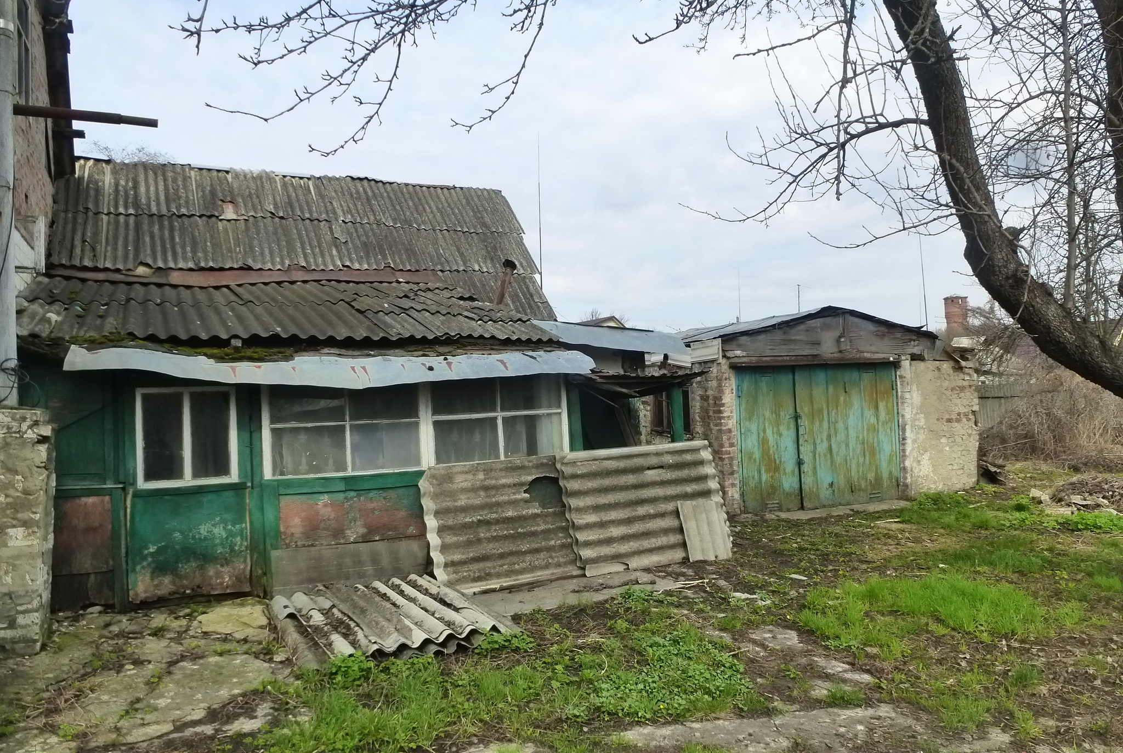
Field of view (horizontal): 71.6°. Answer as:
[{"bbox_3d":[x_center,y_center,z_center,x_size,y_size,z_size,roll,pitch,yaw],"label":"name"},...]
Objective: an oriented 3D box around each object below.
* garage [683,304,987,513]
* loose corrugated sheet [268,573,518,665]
[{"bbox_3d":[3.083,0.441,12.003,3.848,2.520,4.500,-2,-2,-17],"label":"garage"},{"bbox_3d":[-1.250,1.630,5.514,1.320,0.190,1.680,-1,-2,-26],"label":"loose corrugated sheet"}]

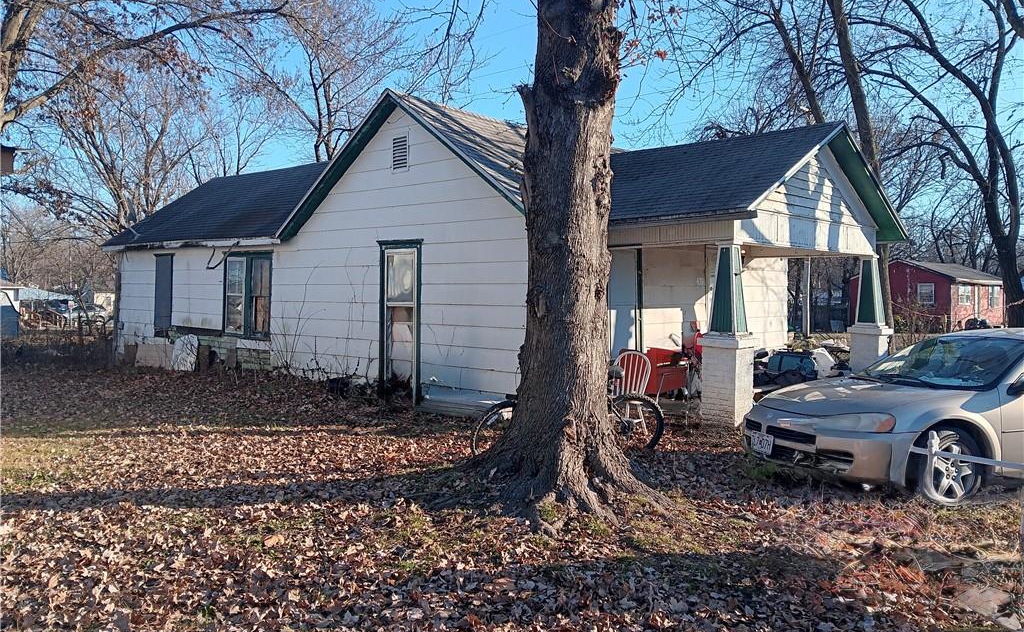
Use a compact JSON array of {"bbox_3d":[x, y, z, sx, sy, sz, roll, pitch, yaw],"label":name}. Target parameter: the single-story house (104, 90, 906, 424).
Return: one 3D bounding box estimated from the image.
[{"bbox_3d":[-0.786,-1.120,15.537,14.350,4.410,8.480,2,3,40],"label":"single-story house"}]

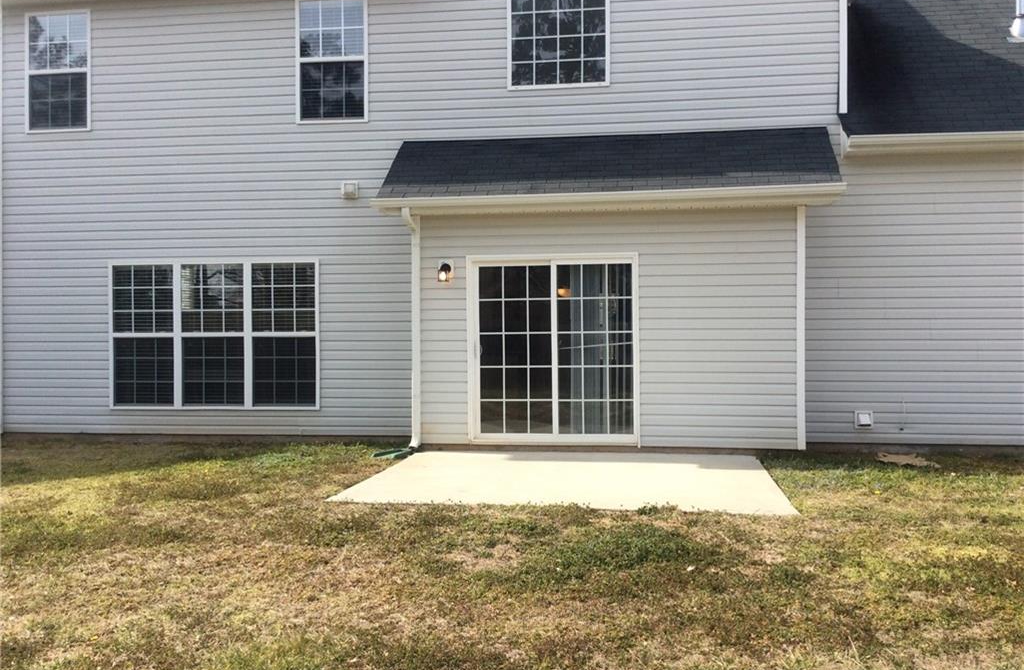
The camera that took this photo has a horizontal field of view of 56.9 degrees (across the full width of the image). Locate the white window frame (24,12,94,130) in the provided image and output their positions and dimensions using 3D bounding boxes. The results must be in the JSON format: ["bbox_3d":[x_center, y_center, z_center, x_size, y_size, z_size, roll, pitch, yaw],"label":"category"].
[{"bbox_3d":[-5.681,-3.294,11.863,0.885,1.523,0.100,0,0,8],"label":"white window frame"}]

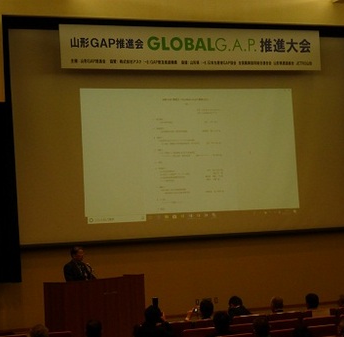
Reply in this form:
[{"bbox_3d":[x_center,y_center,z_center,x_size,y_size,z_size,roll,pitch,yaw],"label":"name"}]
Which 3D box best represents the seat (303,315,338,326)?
[{"bbox_3d":[1.818,2.361,12.265,0.530,0.880,0.600,-2,-4,-20],"label":"seat"}]

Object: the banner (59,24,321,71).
[{"bbox_3d":[0.526,-2.508,19.868,5.848,0.878,0.040,-2,-4,-20],"label":"banner"}]

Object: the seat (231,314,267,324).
[{"bbox_3d":[0.974,2.442,12.911,0.530,0.880,0.600,-2,-4,-20],"label":"seat"}]

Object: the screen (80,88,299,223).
[{"bbox_3d":[0.463,-0.312,19.994,4.814,2.746,0.050,-2,-4,-20],"label":"screen"}]

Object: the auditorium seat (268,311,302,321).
[{"bbox_3d":[1.464,2.430,13.091,0.530,0.880,0.600,-2,-4,-20],"label":"auditorium seat"}]

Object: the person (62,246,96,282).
[{"bbox_3d":[-1.337,2.019,14.212,0.500,1.700,0.380,0,-5,-42],"label":"person"}]

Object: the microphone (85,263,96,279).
[{"bbox_3d":[-1.201,1.503,13.980,0.060,0.240,0.160,0,-5,-42],"label":"microphone"}]

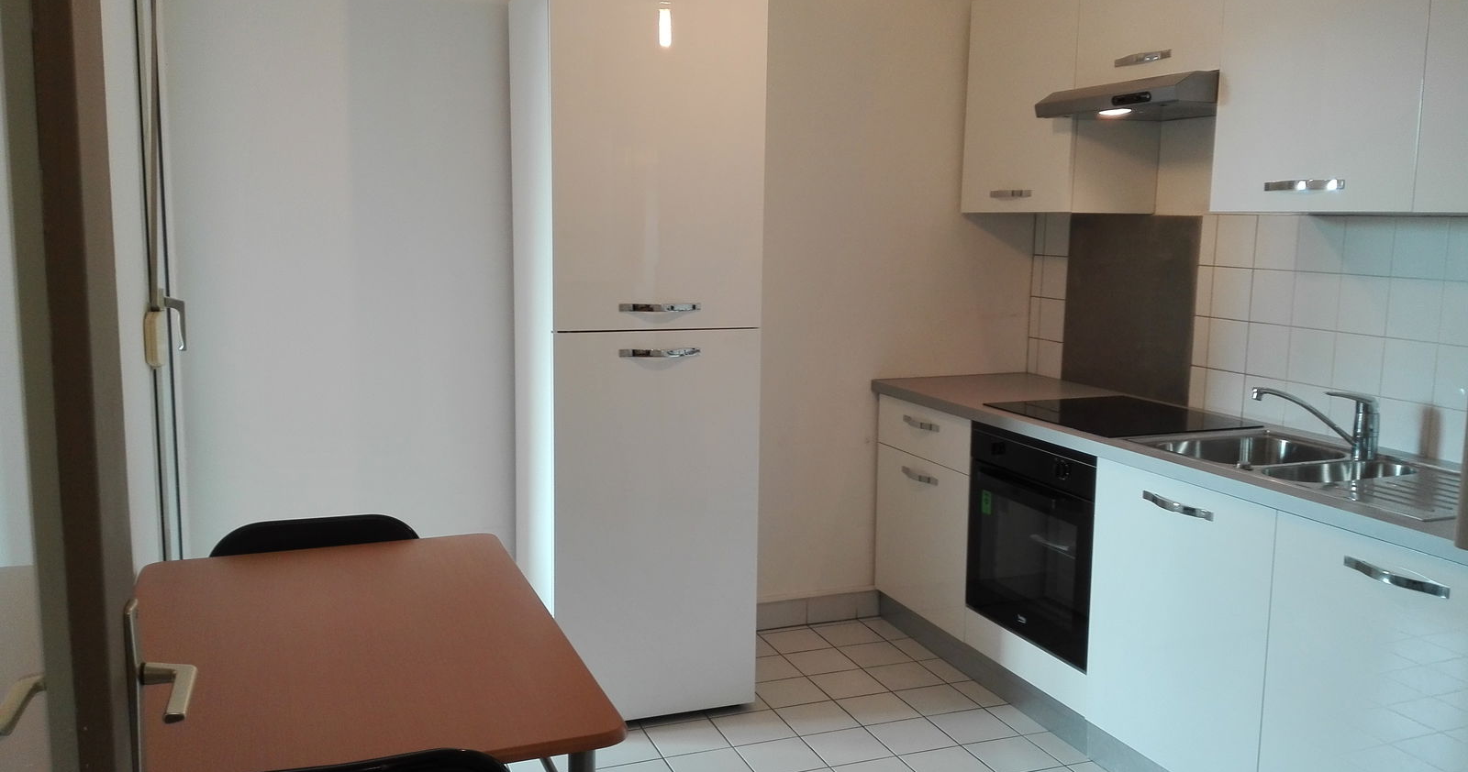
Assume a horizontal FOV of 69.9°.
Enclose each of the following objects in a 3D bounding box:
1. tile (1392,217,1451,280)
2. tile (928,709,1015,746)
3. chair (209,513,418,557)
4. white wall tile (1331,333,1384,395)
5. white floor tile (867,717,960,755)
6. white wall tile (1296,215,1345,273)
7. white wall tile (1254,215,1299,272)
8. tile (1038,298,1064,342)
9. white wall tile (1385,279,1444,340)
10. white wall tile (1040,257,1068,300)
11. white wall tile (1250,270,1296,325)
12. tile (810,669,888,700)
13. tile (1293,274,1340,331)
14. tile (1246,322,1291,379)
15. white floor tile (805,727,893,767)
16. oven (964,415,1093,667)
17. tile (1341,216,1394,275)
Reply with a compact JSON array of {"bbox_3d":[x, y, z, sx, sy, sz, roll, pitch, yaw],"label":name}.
[{"bbox_3d":[1.685,-0.340,2.567,0.010,0.151,0.149,-2,8,-21],"label":"tile"},{"bbox_3d":[0.705,1.011,3.112,0.200,0.010,0.200,-2,8,-21],"label":"tile"},{"bbox_3d":[-0.767,0.681,1.955,0.450,0.800,0.480,-1,8,-23],"label":"chair"},{"bbox_3d":[1.712,-0.061,2.874,0.010,0.160,0.147,-2,9,-21],"label":"white wall tile"},{"bbox_3d":[0.517,1.025,3.057,0.200,0.010,0.181,-2,9,-21],"label":"white floor tile"},{"bbox_3d":[1.661,-0.400,2.966,0.010,0.160,0.147,-2,9,-21],"label":"white wall tile"},{"bbox_3d":[1.547,-0.407,2.989,0.010,0.152,0.136,-3,9,-24],"label":"white wall tile"},{"bbox_3d":[1.174,-0.242,3.856,0.010,0.152,0.136,-3,9,-24],"label":"tile"},{"bbox_3d":[1.683,-0.191,2.587,0.010,0.151,0.149,-2,8,-21],"label":"white wall tile"},{"bbox_3d":[1.237,-0.416,4.042,0.010,0.160,0.147,-2,9,-21],"label":"white wall tile"},{"bbox_3d":[1.547,-0.253,3.008,0.010,0.153,0.143,-1,9,-23],"label":"white wall tile"},{"bbox_3d":[0.364,0.948,3.325,0.203,0.010,0.186,-1,9,-23],"label":"tile"},{"bbox_3d":[1.600,-0.233,2.884,0.010,0.152,0.136,-3,9,-24],"label":"tile"},{"bbox_3d":[1.534,-0.100,3.011,0.010,0.151,0.149,-2,8,-21],"label":"tile"},{"bbox_3d":[0.323,1.025,2.965,0.200,0.010,0.200,-2,8,-21],"label":"white floor tile"},{"bbox_3d":[1.098,0.442,3.184,0.550,0.610,0.595,-2,8,-21],"label":"oven"},{"bbox_3d":[1.714,-0.374,2.832,0.010,0.160,0.147,-2,9,-21],"label":"tile"}]

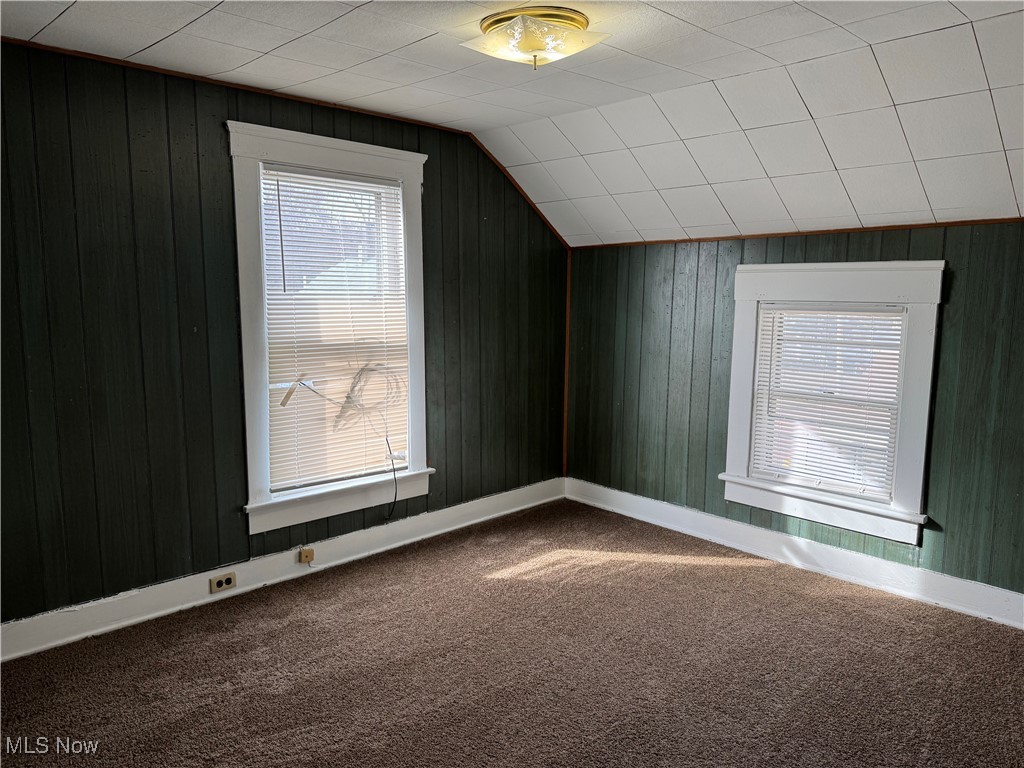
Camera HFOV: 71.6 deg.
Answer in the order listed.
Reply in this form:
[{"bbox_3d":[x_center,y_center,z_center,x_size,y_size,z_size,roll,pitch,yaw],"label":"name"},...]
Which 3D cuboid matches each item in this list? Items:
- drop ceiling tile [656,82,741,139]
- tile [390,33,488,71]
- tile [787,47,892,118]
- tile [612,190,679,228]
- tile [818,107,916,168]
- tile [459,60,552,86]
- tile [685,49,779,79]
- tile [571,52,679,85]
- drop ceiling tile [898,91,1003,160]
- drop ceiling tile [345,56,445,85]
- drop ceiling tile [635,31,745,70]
[{"bbox_3d":[0.797,-1.179,3.075,0.305,0.015,0.291,9,-21,46],"label":"drop ceiling tile"},{"bbox_3d":[-0.232,-1.187,2.530,0.305,0.015,0.305,-8,11,-43],"label":"tile"},{"bbox_3d":[1.229,-1.126,2.660,0.305,0.015,0.309,9,-18,46],"label":"tile"},{"bbox_3d":[0.751,-0.972,3.908,0.305,0.020,0.305,9,-21,46],"label":"tile"},{"bbox_3d":[1.400,-0.981,2.832,0.305,0.020,0.305,9,-21,46],"label":"tile"},{"bbox_3d":[-0.013,-1.217,2.724,0.305,0.020,0.305,-8,12,-43],"label":"tile"},{"bbox_3d":[0.825,-1.203,2.675,0.244,0.015,0.305,-8,11,-43],"label":"tile"},{"bbox_3d":[0.420,-1.215,2.724,0.305,0.015,0.305,-8,11,-43],"label":"tile"},{"bbox_3d":[1.609,-0.948,2.612,0.305,0.020,0.305,9,-21,46],"label":"drop ceiling tile"},{"bbox_3d":[-0.442,-1.214,2.740,0.303,0.015,0.305,-8,11,-43],"label":"drop ceiling tile"},{"bbox_3d":[0.629,-1.183,2.504,0.305,0.015,0.305,-8,11,-43],"label":"drop ceiling tile"}]

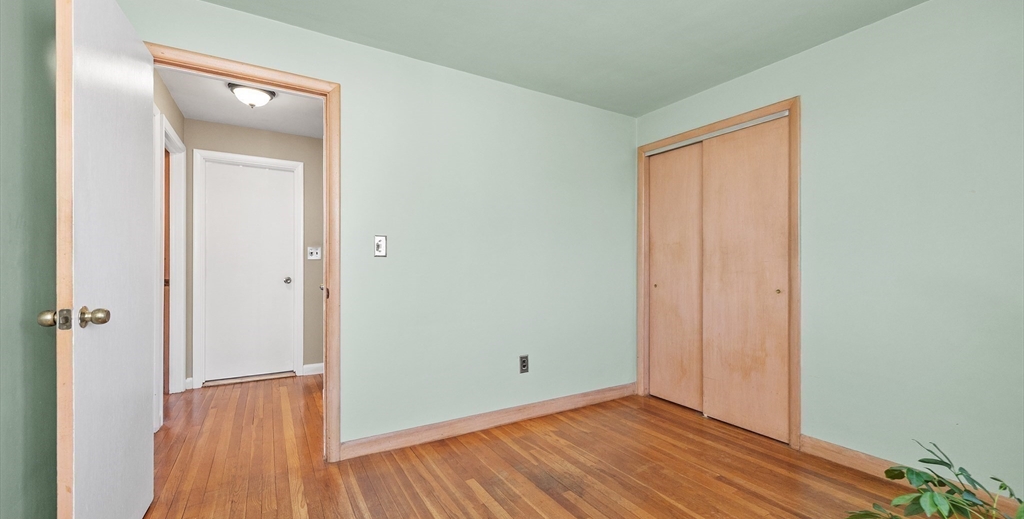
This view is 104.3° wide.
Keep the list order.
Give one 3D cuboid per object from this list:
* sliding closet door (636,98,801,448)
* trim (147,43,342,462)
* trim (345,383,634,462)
[{"bbox_3d":[1.404,0.086,2.861,0.060,2.068,1.202,0,0,-30],"label":"sliding closet door"},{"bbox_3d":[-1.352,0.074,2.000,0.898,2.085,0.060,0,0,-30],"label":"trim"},{"bbox_3d":[0.053,1.076,2.801,2.333,0.097,0.020,0,0,-30],"label":"trim"}]

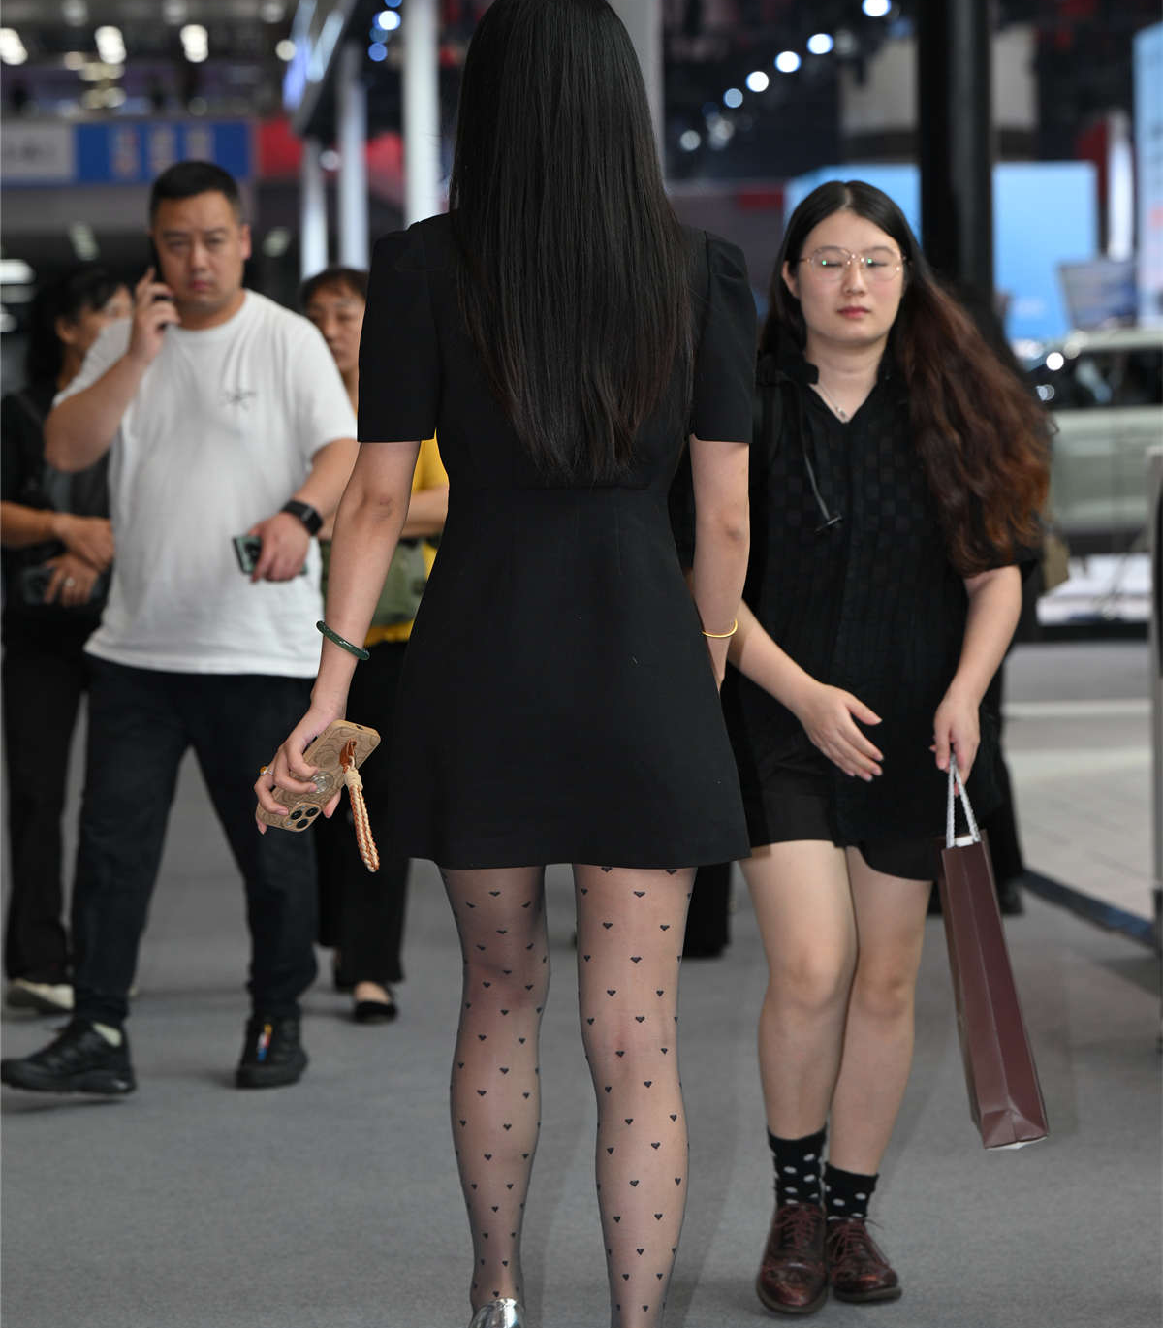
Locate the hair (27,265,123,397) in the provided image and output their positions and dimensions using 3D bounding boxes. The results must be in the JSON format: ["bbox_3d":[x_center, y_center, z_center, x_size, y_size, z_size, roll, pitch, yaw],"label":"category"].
[{"bbox_3d":[-1.068,-0.703,9.750,0.220,0.290,0.180,2,3,37],"label":"hair"}]

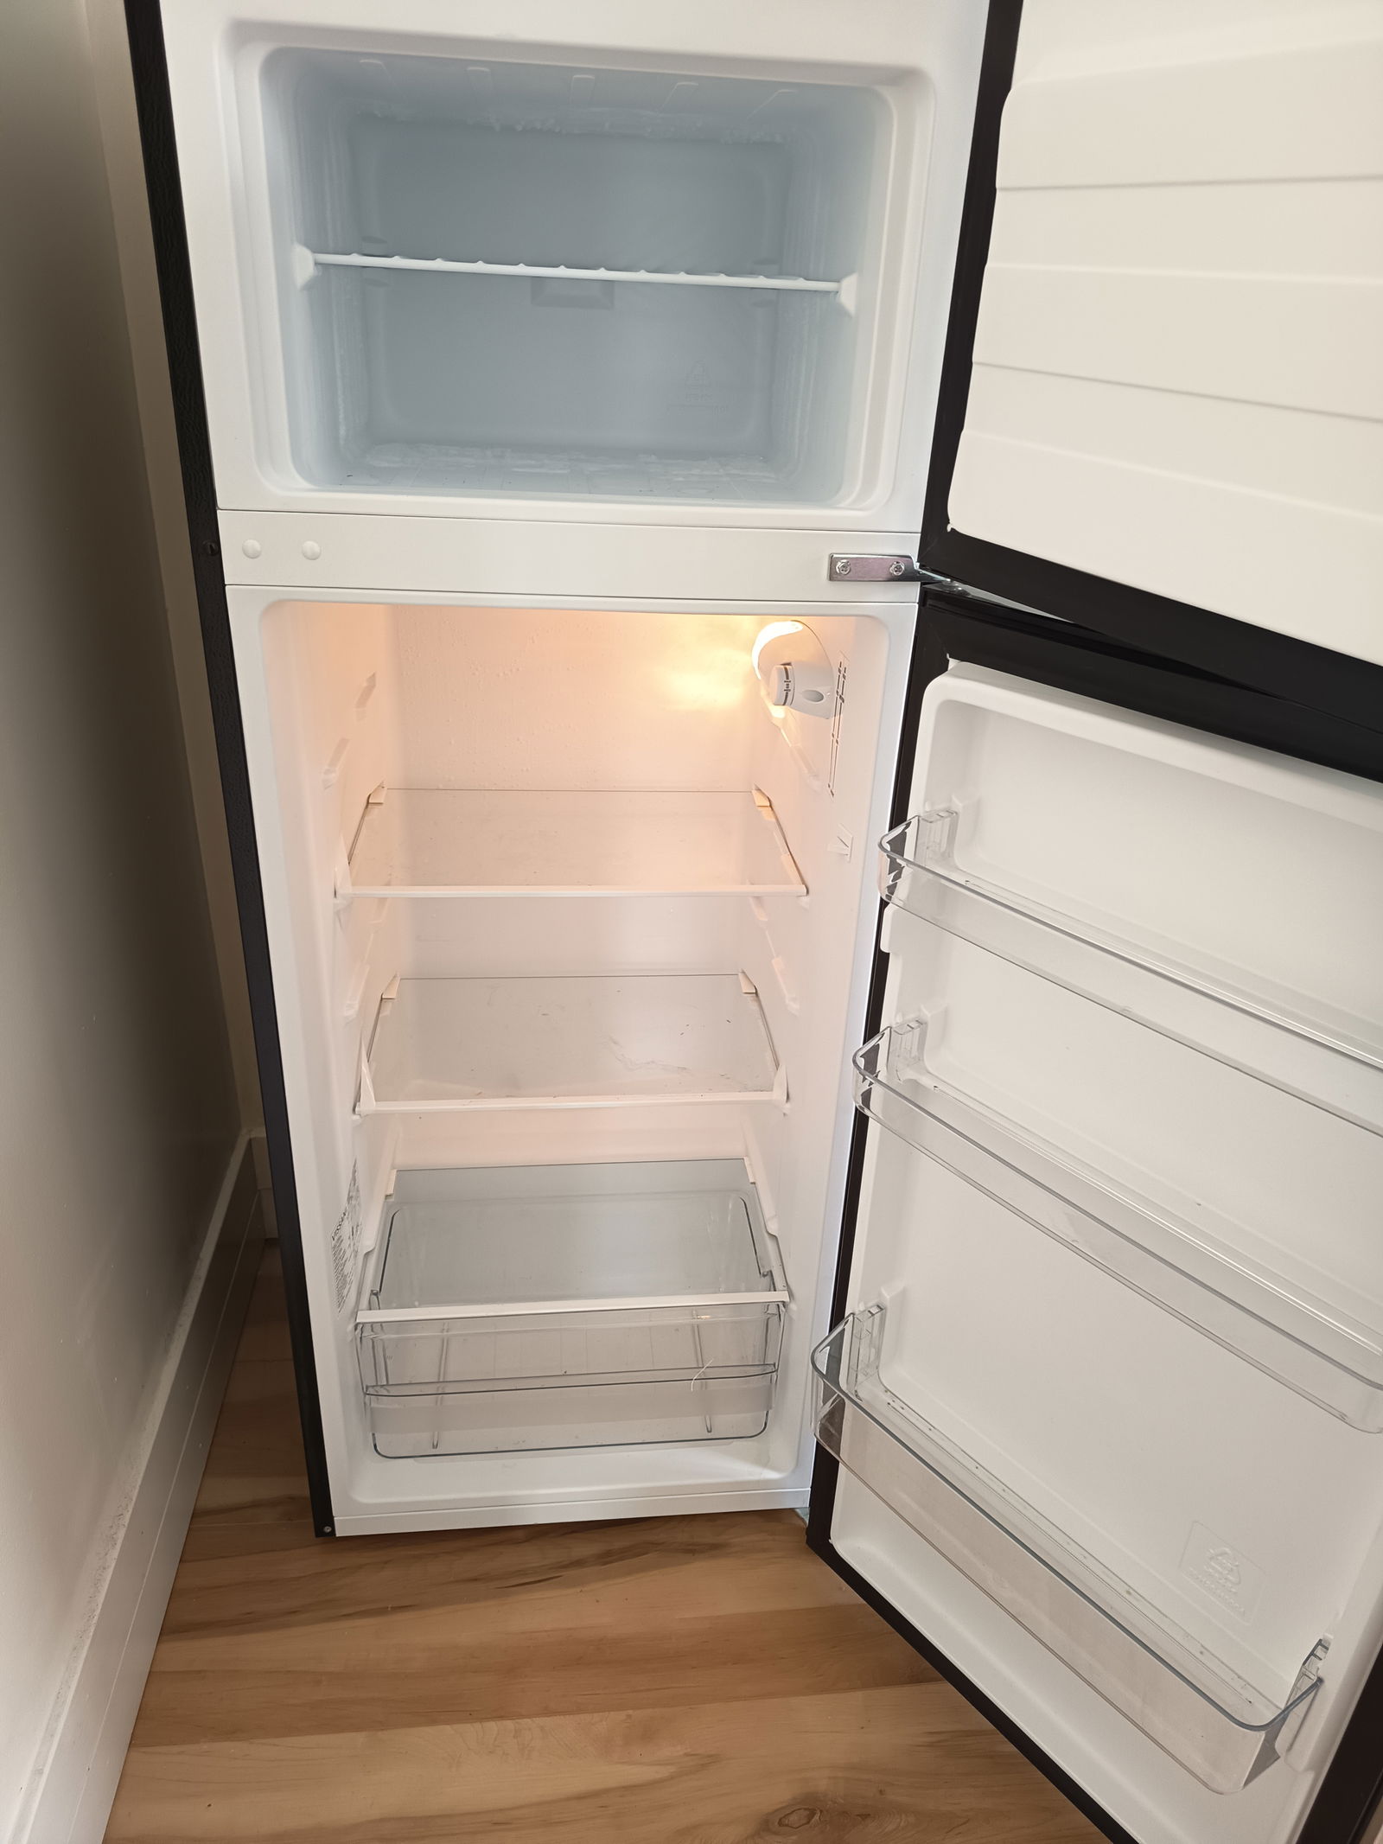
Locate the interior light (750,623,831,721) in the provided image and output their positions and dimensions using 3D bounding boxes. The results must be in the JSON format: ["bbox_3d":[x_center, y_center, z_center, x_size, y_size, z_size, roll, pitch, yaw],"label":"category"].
[{"bbox_3d":[0.088,-0.226,1.151,0.053,0.082,0.128,0,26,-7],"label":"interior light"}]

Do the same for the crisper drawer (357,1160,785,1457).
[{"bbox_3d":[-0.134,0.437,1.462,0.444,0.214,0.243,0,26,-7],"label":"crisper drawer"}]

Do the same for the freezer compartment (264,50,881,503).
[{"bbox_3d":[-0.092,-0.497,1.014,0.405,0.267,0.317,0,26,-7],"label":"freezer compartment"}]

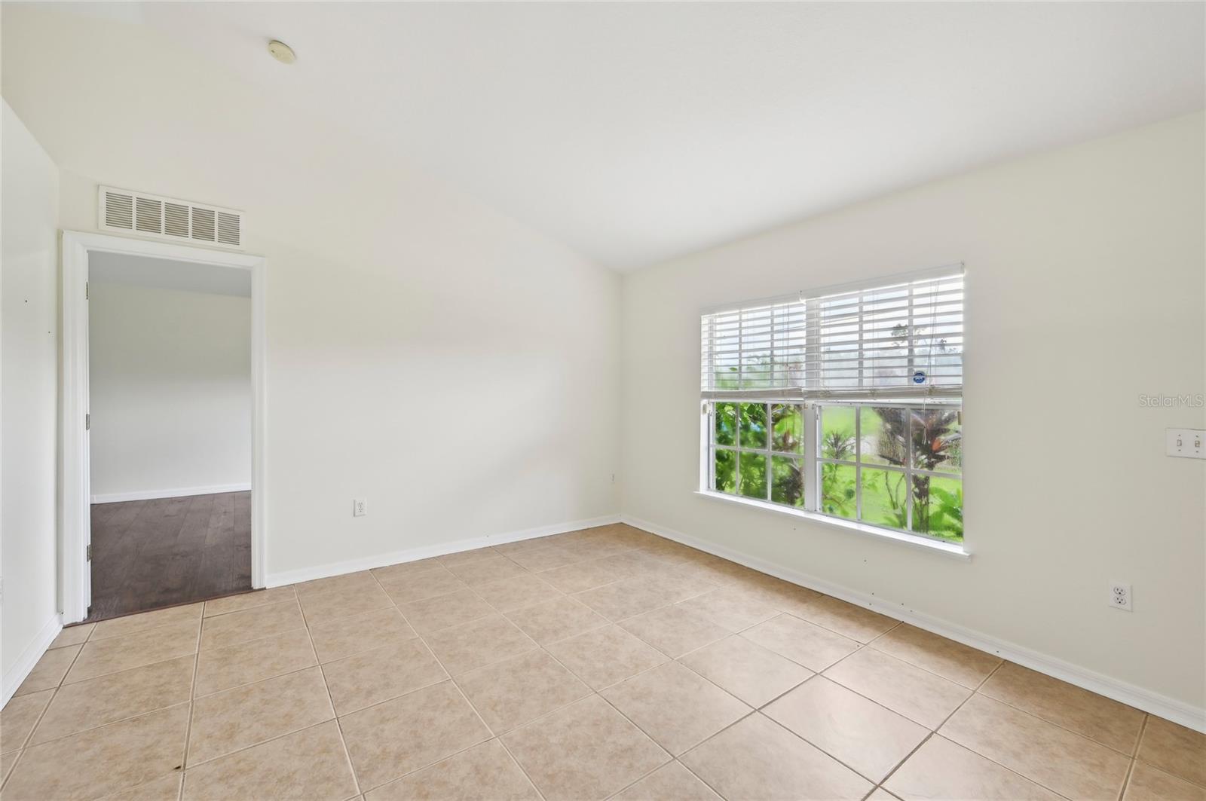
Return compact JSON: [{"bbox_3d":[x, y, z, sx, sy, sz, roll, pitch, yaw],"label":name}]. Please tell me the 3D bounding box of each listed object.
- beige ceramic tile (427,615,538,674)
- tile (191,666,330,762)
[{"bbox_3d":[-0.622,1.237,2.388,0.450,0.010,0.450,1,-1,-36],"label":"beige ceramic tile"},{"bbox_3d":[-1.343,1.224,1.851,0.448,0.011,0.448,1,0,-38],"label":"tile"}]

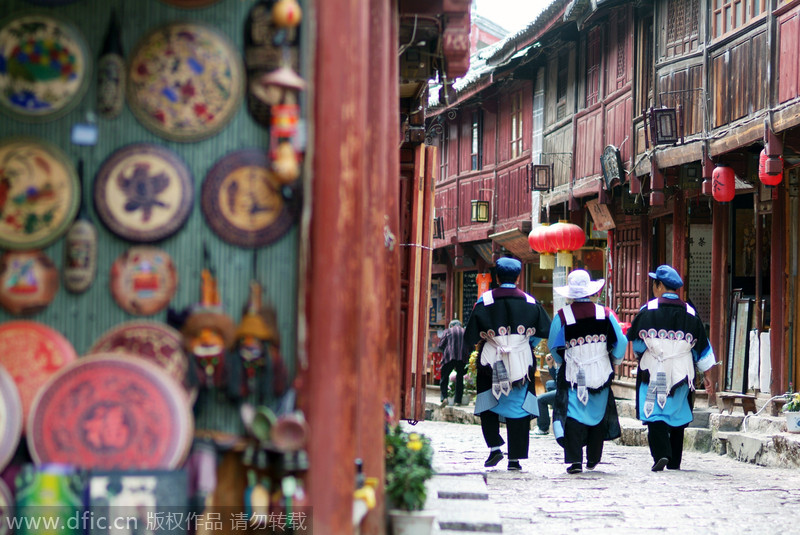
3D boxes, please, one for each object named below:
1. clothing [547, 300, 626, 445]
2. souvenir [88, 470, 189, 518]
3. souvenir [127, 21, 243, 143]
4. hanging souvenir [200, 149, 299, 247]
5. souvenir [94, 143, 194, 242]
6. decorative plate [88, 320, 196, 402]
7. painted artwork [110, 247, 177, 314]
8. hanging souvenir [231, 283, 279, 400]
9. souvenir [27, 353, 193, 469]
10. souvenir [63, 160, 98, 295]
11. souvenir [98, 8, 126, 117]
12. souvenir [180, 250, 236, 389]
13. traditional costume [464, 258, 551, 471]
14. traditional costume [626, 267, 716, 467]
[{"bbox_3d":[1.349,0.760,20.600,0.579,1.042,0.420,0,-1,-2],"label":"clothing"},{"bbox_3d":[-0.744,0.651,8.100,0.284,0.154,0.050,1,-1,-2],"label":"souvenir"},{"bbox_3d":[-0.628,-0.541,8.300,0.338,0.353,0.030,1,-1,-2],"label":"souvenir"},{"bbox_3d":[-0.436,-0.201,8.300,0.280,0.291,0.030,1,-1,-2],"label":"hanging souvenir"},{"bbox_3d":[-0.742,-0.218,8.270,0.290,0.290,0.035,0,-1,-3],"label":"souvenir"},{"bbox_3d":[-0.744,0.309,8.220,0.312,0.312,0.040,0,-7,-3],"label":"decorative plate"},{"bbox_3d":[-0.745,0.041,8.300,0.198,0.204,0.030,1,-1,-2],"label":"painted artwork"},{"bbox_3d":[-0.416,0.211,8.250,0.139,0.348,0.100,1,-1,-2],"label":"hanging souvenir"},{"bbox_3d":[-0.822,0.474,8.100,0.475,0.458,0.045,0,-10,-3],"label":"souvenir"},{"bbox_3d":[-0.929,-0.122,8.270,0.096,0.389,0.040,0,-1,-3],"label":"souvenir"},{"bbox_3d":[-0.838,-0.587,8.270,0.087,0.320,0.045,0,-1,-3],"label":"souvenir"},{"bbox_3d":[-0.554,0.150,8.240,0.162,0.399,0.100,0,-1,-3],"label":"souvenir"},{"bbox_3d":[0.789,0.712,20.900,0.631,1.556,0.450,0,-1,-2],"label":"traditional costume"},{"bbox_3d":[2.069,0.762,21.700,0.665,1.570,0.460,1,-1,-7],"label":"traditional costume"}]

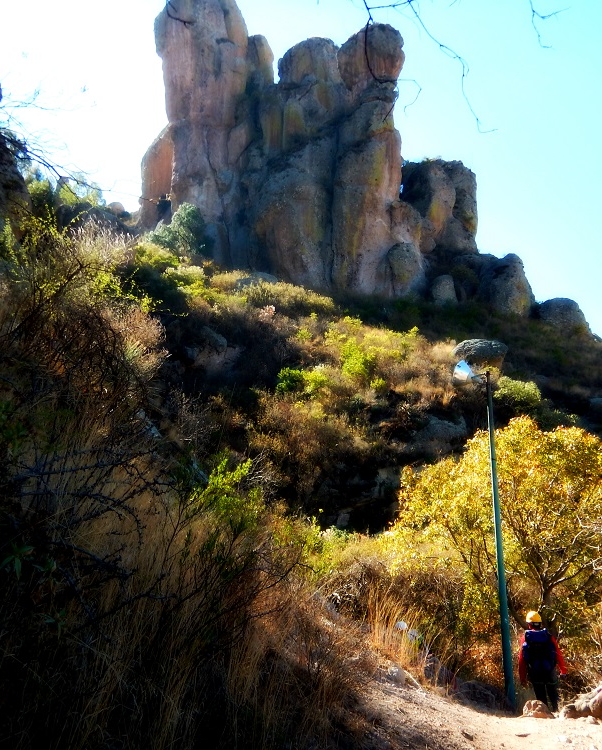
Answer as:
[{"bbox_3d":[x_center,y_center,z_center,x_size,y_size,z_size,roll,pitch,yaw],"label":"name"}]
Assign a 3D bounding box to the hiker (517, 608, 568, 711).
[{"bbox_3d":[3.647,4.466,12.600,0.660,1.750,0.500,-3,-17,10],"label":"hiker"}]

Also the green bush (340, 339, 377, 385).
[{"bbox_3d":[3.142,-0.671,45.000,1.950,2.250,1.900,0,-17,0],"label":"green bush"}]

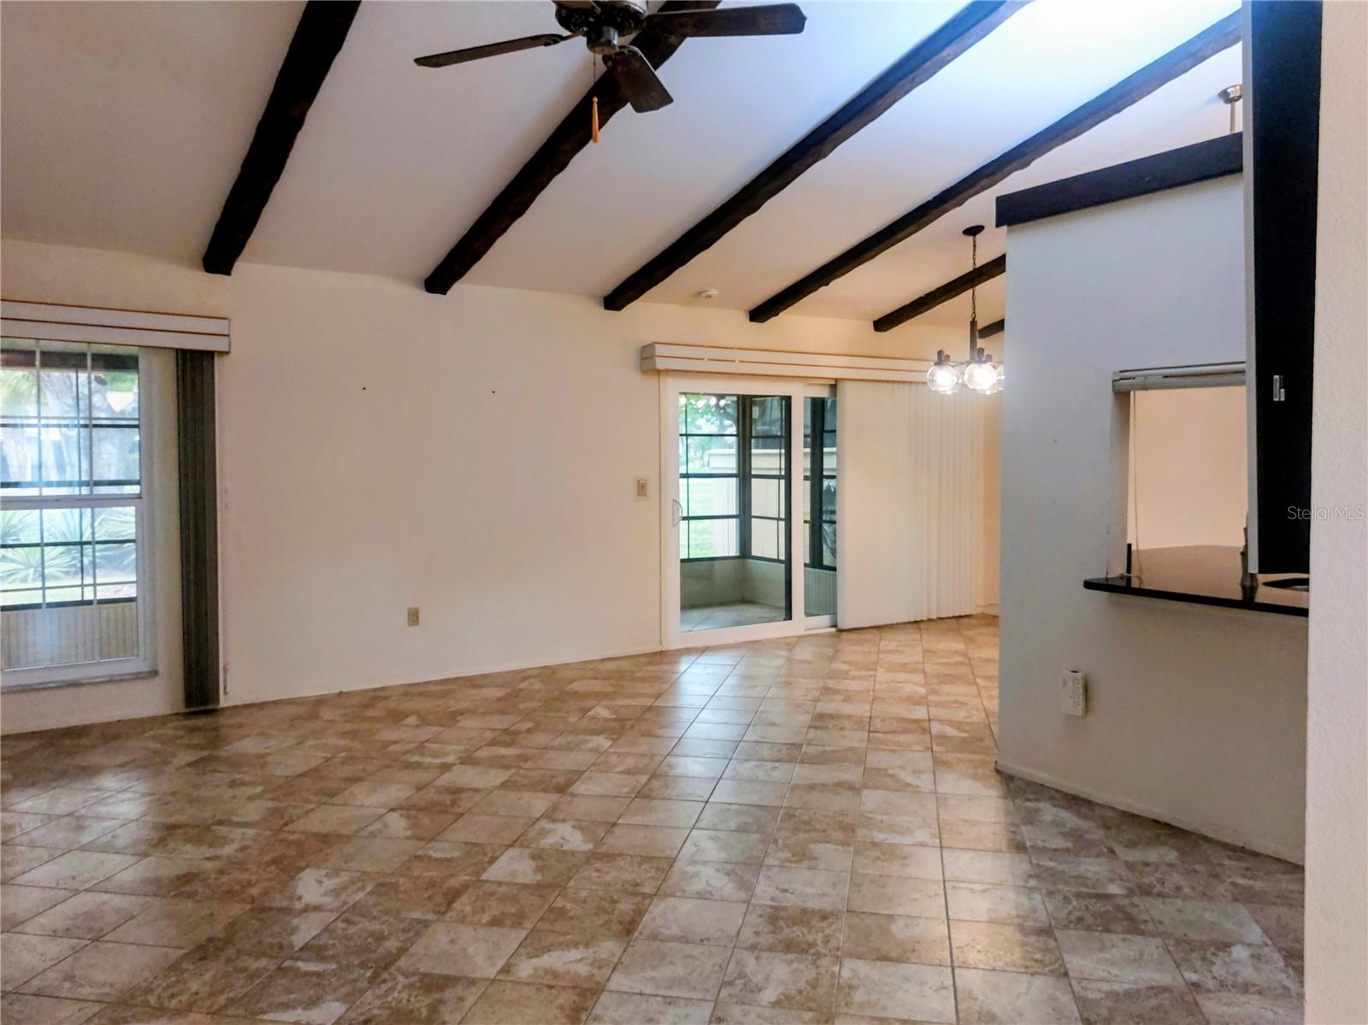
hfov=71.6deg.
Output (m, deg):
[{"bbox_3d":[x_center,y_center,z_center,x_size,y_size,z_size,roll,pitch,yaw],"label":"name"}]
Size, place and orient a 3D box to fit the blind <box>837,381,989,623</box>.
[{"bbox_3d":[1.983,-0.086,8.182,1.740,2.060,0.100,-2,3,-34],"label":"blind"}]

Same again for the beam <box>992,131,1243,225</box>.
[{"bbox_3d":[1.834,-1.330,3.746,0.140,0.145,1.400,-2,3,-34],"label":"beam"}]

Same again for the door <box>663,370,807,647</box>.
[{"bbox_3d":[0.398,-0.027,7.330,1.340,2.030,0.070,-2,3,-34],"label":"door"}]

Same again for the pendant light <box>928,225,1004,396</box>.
[{"bbox_3d":[1.955,-1.366,6.413,0.620,1.120,0.620,-2,3,-34],"label":"pendant light"}]

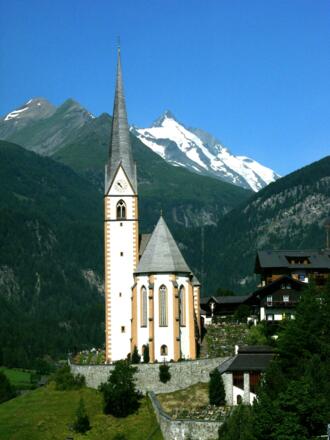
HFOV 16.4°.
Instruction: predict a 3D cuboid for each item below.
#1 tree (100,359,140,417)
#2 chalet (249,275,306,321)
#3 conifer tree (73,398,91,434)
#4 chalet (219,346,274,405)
[{"bbox_3d":[-7.720,28.570,194.000,7.100,9.500,7.100,-1,-6,0],"label":"tree"},{"bbox_3d":[24.140,15.920,235.000,13.000,9.300,12.000,-1,-6,2],"label":"chalet"},{"bbox_3d":[-13.650,32.120,187.000,3.000,5.900,3.000,-1,-6,0],"label":"conifer tree"},{"bbox_3d":[14.220,26.640,196.000,10.500,9.500,8.500,0,-6,-6],"label":"chalet"}]

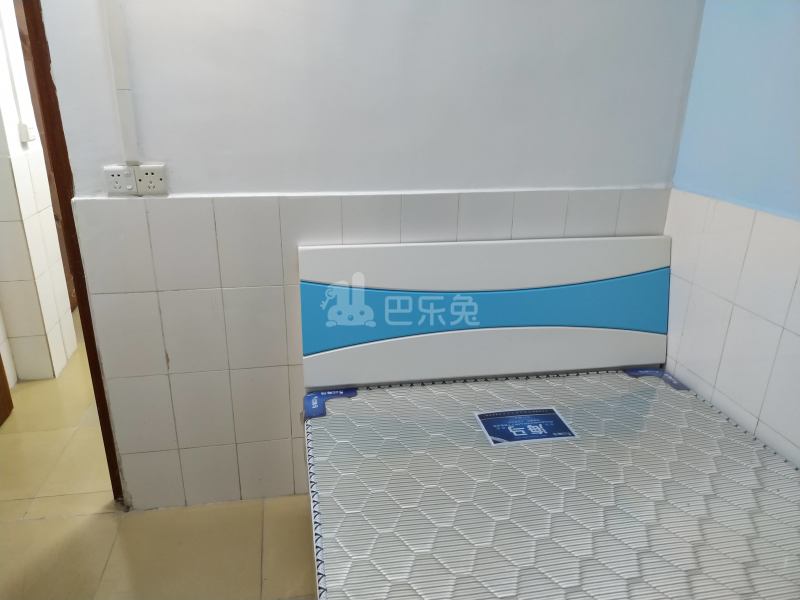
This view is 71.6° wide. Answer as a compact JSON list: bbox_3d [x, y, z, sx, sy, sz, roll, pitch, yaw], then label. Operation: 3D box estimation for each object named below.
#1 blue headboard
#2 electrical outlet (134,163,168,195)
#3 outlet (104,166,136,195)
[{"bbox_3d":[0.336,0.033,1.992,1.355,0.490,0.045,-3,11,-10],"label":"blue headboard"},{"bbox_3d":[-0.758,-0.368,1.697,0.086,0.086,0.028,-3,20,-10],"label":"electrical outlet"},{"bbox_3d":[-0.843,-0.363,1.682,0.086,0.086,0.028,-3,20,-10],"label":"outlet"}]

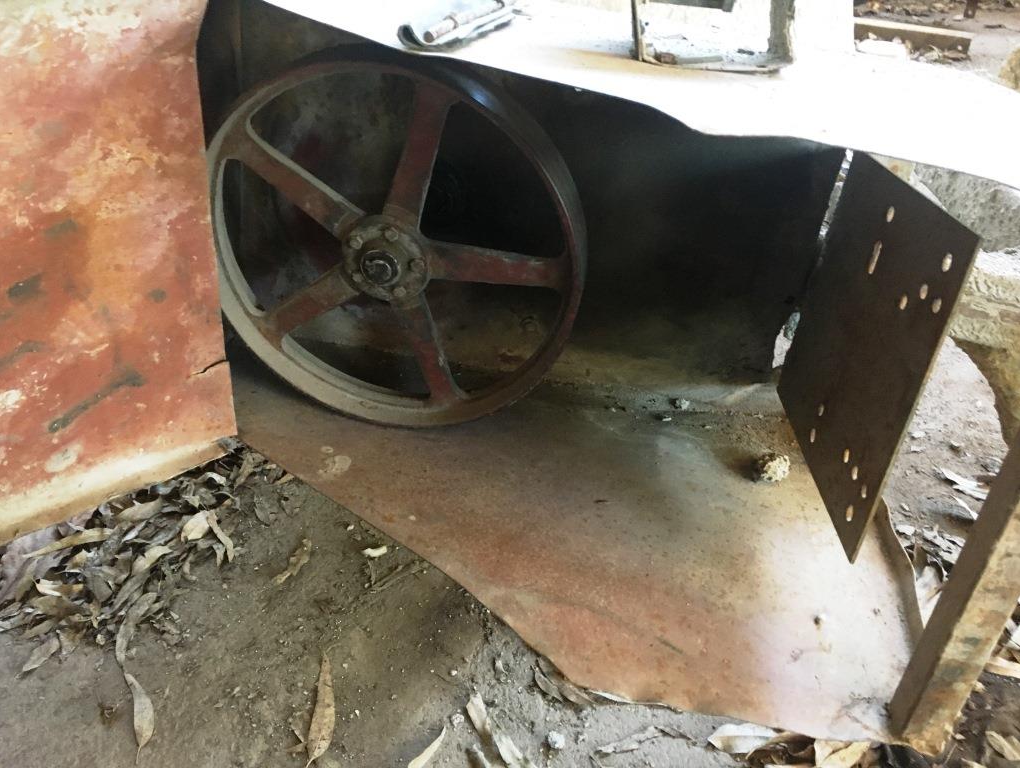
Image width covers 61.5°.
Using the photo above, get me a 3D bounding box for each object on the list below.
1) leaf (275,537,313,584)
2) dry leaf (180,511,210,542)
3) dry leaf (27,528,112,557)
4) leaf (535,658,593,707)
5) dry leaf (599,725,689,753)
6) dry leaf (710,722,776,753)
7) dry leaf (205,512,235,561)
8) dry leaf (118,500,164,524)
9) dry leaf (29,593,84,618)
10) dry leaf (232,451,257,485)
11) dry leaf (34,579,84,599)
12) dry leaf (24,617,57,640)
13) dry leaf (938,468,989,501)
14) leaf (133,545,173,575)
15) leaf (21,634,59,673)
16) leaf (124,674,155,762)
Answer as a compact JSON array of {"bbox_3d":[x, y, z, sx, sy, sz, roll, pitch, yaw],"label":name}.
[{"bbox_3d":[-0.362,0.306,1.467,0.032,0.018,0.115,11,31,8],"label":"leaf"},{"bbox_3d":[-0.543,0.244,1.482,0.042,0.030,0.081,0,31,-10],"label":"dry leaf"},{"bbox_3d":[-0.577,0.209,1.126,0.102,0.018,0.018,-11,37,-24],"label":"dry leaf"},{"bbox_3d":[0.064,0.367,1.052,0.076,0.018,0.030,30,40,32],"label":"leaf"},{"bbox_3d":[0.189,0.506,1.224,0.138,0.020,0.037,0,31,-11],"label":"dry leaf"},{"bbox_3d":[0.276,0.416,1.006,0.084,0.016,0.035,-1,34,-10],"label":"dry leaf"},{"bbox_3d":[-0.403,0.212,1.194,0.016,0.020,0.091,-15,39,-29],"label":"dry leaf"},{"bbox_3d":[-0.636,0.221,1.484,0.090,0.030,0.037,-19,39,-35],"label":"dry leaf"},{"bbox_3d":[-0.561,0.276,1.063,0.066,0.015,0.022,9,33,5],"label":"dry leaf"},{"bbox_3d":[-0.408,0.130,1.323,0.018,0.018,0.070,8,33,3],"label":"dry leaf"},{"bbox_3d":[-0.564,0.256,1.075,0.061,0.015,0.018,8,33,3],"label":"dry leaf"},{"bbox_3d":[-0.700,0.365,1.282,0.024,0.020,0.060,18,33,20],"label":"dry leaf"},{"bbox_3d":[0.776,0.172,1.462,0.086,0.015,0.032,31,41,33],"label":"dry leaf"},{"bbox_3d":[-0.592,0.287,1.402,0.033,0.030,0.083,18,33,19],"label":"leaf"},{"bbox_3d":[-0.684,0.397,1.248,0.030,0.020,0.084,15,32,15],"label":"leaf"},{"bbox_3d":[-0.508,0.454,1.187,0.029,0.018,0.156,-10,34,-25],"label":"leaf"}]

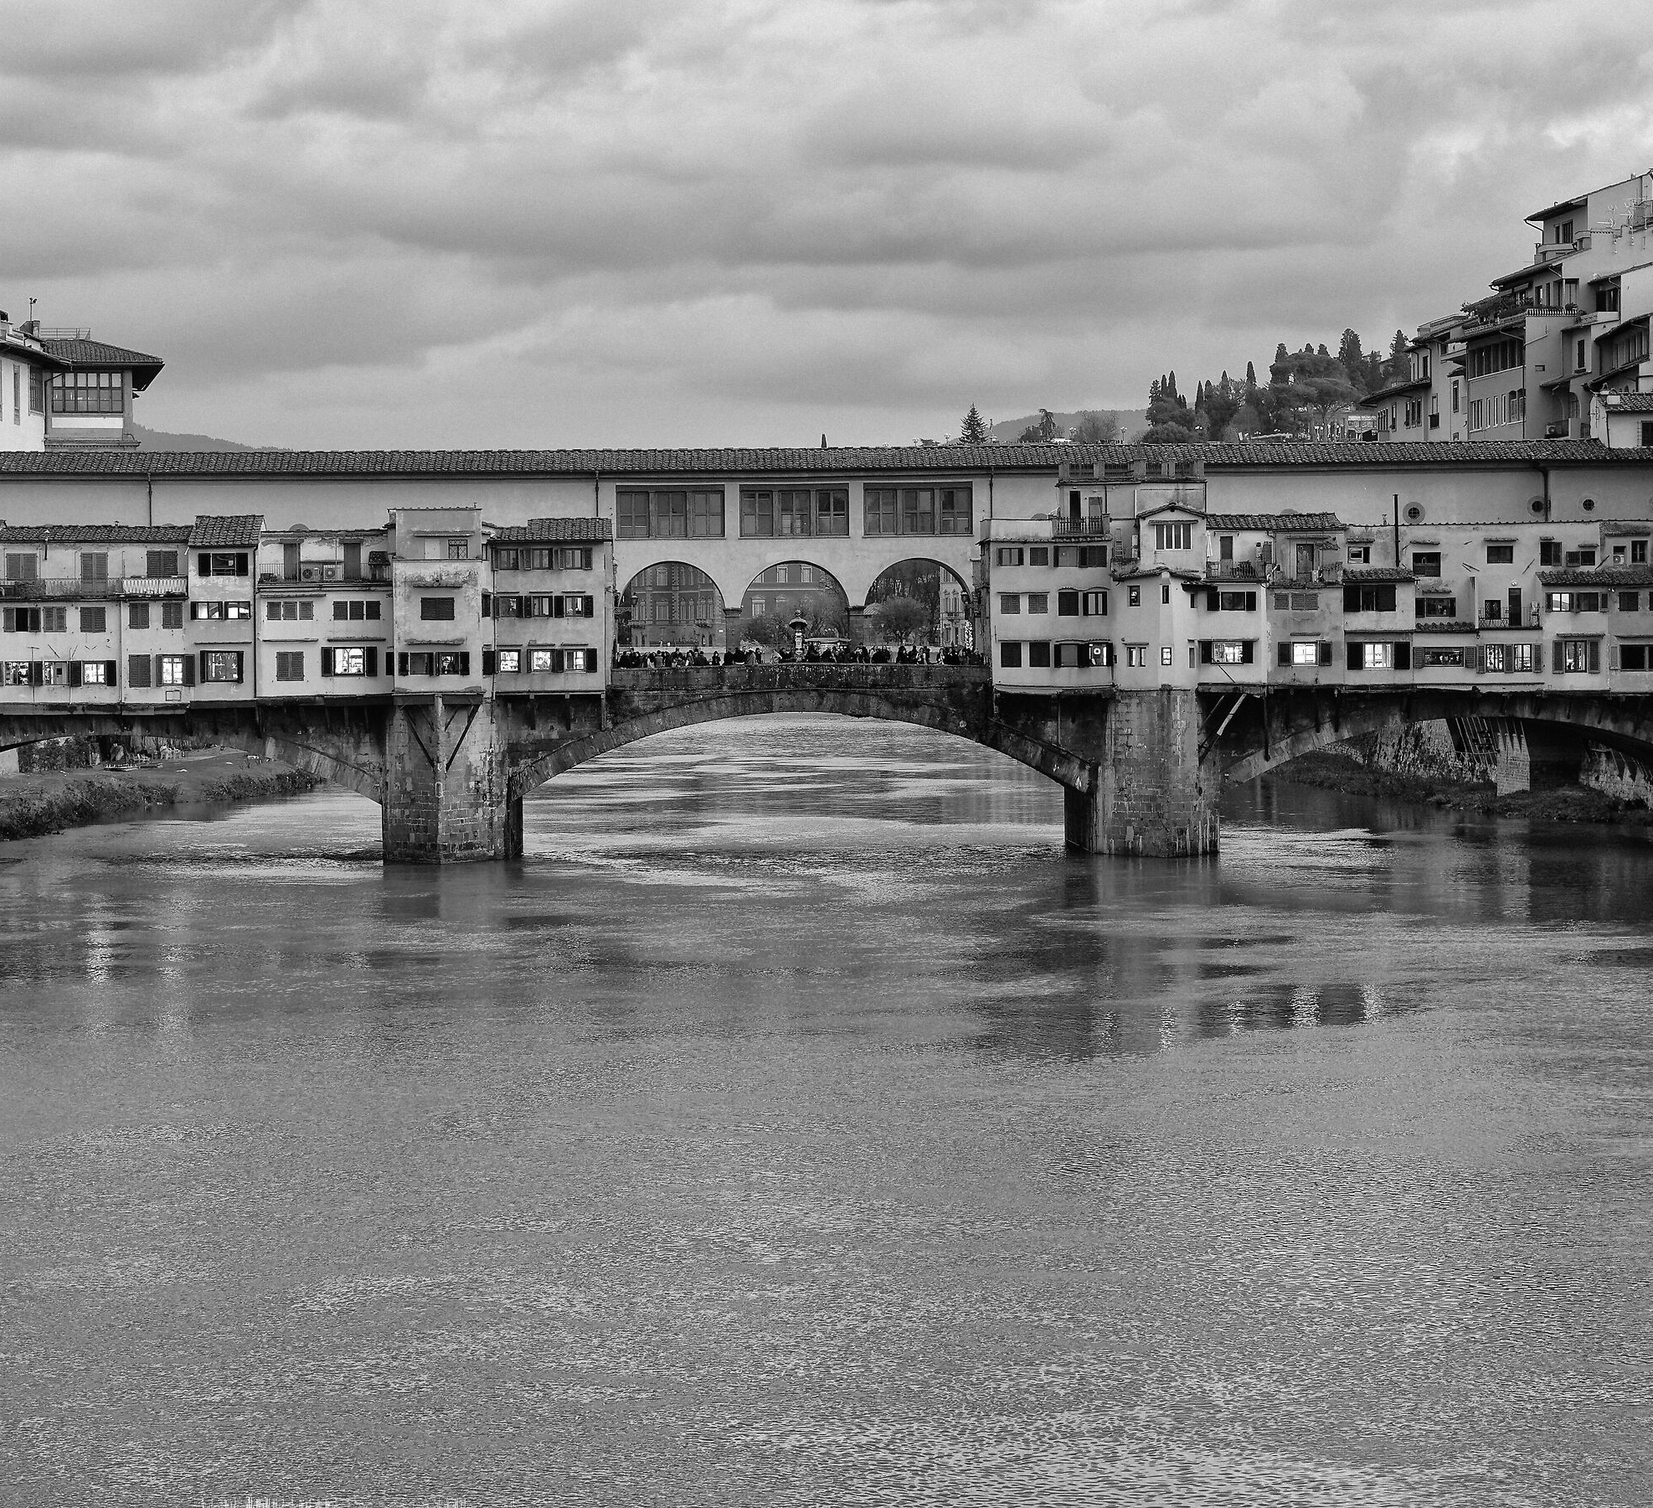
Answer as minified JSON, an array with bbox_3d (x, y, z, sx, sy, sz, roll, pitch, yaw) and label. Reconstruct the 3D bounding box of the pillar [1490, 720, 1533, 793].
[{"bbox_3d":[42.964,0.197,313.000,2.450,4.900,2.200,-1,1,-2],"label":"pillar"}]

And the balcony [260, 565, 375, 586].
[{"bbox_3d":[-25.829,-9.062,253.900,6.050,1.100,1.500,-1,1,-2],"label":"balcony"}]

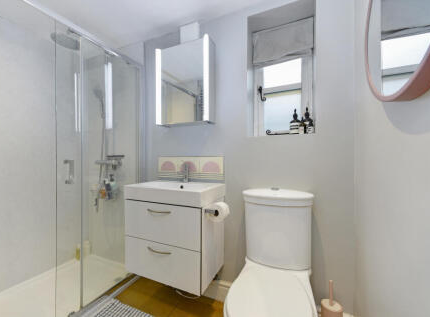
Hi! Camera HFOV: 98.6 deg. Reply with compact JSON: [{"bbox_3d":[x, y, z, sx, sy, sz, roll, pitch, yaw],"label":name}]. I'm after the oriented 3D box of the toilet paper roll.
[{"bbox_3d":[0.033,0.315,1.092,0.103,0.103,0.095,0,0,25],"label":"toilet paper roll"}]

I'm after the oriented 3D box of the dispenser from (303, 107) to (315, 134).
[{"bbox_3d":[0.601,-0.243,1.197,0.074,0.184,0.074,0,0,25],"label":"dispenser"}]

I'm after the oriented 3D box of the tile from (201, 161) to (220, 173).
[{"bbox_3d":[-0.029,0.065,1.386,0.158,0.087,0.010,0,0,25],"label":"tile"}]

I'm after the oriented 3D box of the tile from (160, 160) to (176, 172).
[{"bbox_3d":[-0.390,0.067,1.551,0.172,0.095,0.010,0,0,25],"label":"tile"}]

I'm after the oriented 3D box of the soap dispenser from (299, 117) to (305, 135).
[{"bbox_3d":[0.561,-0.209,1.182,0.042,0.115,0.042,0,0,25],"label":"soap dispenser"}]

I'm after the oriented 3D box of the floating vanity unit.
[{"bbox_3d":[-0.278,0.481,1.308,0.605,0.585,0.355,0,0,25],"label":"floating vanity unit"}]

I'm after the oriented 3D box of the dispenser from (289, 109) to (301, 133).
[{"bbox_3d":[0.544,-0.243,1.245,0.074,0.184,0.074,0,0,25],"label":"dispenser"}]

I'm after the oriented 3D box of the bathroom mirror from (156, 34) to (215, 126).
[{"bbox_3d":[-0.232,-0.558,1.424,0.475,0.605,0.115,0,0,25],"label":"bathroom mirror"}]

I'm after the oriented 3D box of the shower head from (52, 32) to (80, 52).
[{"bbox_3d":[-1.254,-0.984,1.560,0.200,0.030,0.200,0,0,25],"label":"shower head"}]

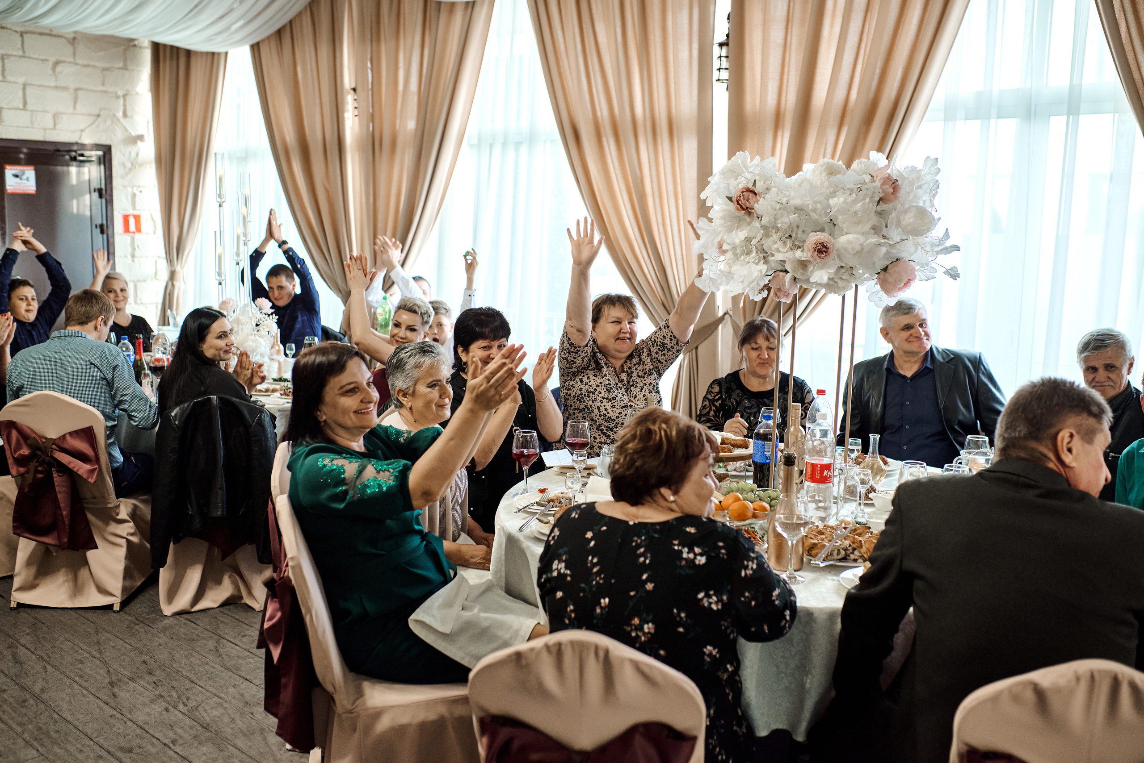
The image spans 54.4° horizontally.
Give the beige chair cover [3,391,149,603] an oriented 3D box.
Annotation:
[{"bbox_3d":[-2.112,0.470,4.822,0.460,0.920,0.540,1,9,2],"label":"beige chair cover"}]

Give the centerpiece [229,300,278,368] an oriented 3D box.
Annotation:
[{"bbox_3d":[-1.767,-0.244,6.111,0.330,0.440,0.330,1,9,0],"label":"centerpiece"}]

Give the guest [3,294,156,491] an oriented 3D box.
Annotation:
[{"bbox_3d":[-2.091,0.247,4.924,0.600,1.320,0.750,1,8,8],"label":"guest"}]

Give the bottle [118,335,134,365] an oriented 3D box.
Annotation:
[{"bbox_3d":[-2.235,-0.089,5.584,0.082,0.280,0.082,1,9,0],"label":"bottle"}]

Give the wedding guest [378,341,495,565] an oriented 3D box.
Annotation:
[{"bbox_3d":[-0.372,0.497,3.453,0.720,1.250,0.500,1,8,5],"label":"wedding guest"}]

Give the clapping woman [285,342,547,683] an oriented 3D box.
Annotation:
[{"bbox_3d":[-0.363,0.556,2.856,0.740,1.300,0.560,0,8,-1],"label":"clapping woman"}]

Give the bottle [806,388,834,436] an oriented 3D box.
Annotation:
[{"bbox_3d":[0.799,0.194,3.591,0.090,0.325,0.090,0,8,0],"label":"bottle"}]

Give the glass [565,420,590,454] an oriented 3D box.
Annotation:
[{"bbox_3d":[0.021,0.235,3.806,0.085,0.210,0.085,1,9,0],"label":"glass"}]

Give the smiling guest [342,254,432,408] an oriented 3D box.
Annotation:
[{"bbox_3d":[-0.921,0.140,5.221,0.660,1.460,0.500,0,8,0],"label":"smiling guest"}]

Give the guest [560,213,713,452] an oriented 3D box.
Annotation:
[{"bbox_3d":[0.221,0.192,4.346,0.620,1.650,0.720,-1,9,-13],"label":"guest"}]

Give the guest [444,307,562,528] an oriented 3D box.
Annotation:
[{"bbox_3d":[-0.230,0.401,4.064,0.580,1.310,0.750,-8,12,-44],"label":"guest"}]

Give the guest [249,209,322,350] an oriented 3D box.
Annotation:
[{"bbox_3d":[-1.718,-0.209,6.794,0.520,1.690,0.720,1,9,0],"label":"guest"}]

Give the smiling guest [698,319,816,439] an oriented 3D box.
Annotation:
[{"bbox_3d":[0.728,0.371,4.424,0.500,1.240,0.680,1,8,5],"label":"smiling guest"}]

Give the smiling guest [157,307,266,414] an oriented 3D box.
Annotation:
[{"bbox_3d":[-1.452,0.288,4.939,0.500,1.240,0.660,5,9,30],"label":"smiling guest"}]

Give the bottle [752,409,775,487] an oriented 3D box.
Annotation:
[{"bbox_3d":[0.591,0.244,3.386,0.081,0.280,0.081,0,8,0],"label":"bottle"}]

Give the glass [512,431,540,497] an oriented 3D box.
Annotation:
[{"bbox_3d":[-0.148,0.259,3.541,0.087,0.200,0.087,0,8,0],"label":"glass"}]

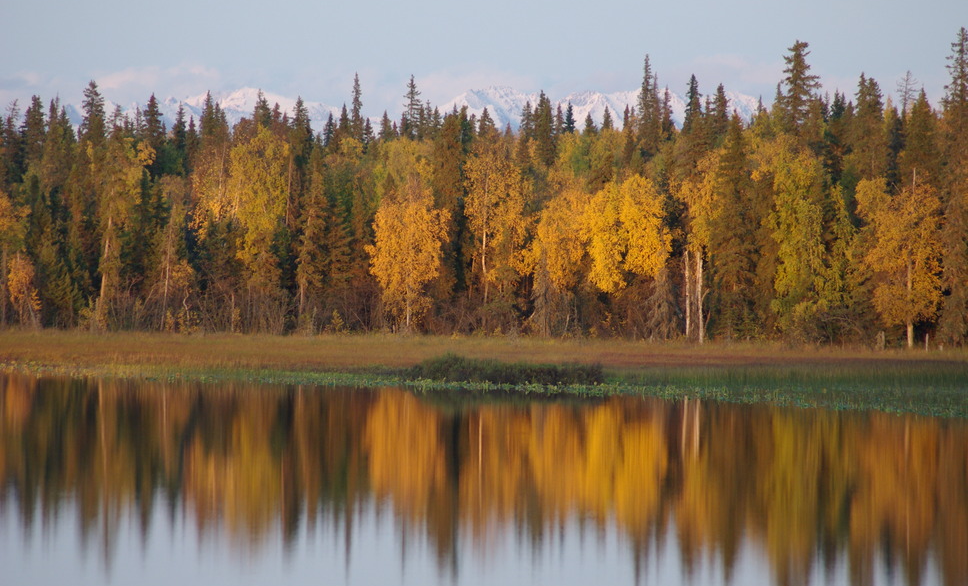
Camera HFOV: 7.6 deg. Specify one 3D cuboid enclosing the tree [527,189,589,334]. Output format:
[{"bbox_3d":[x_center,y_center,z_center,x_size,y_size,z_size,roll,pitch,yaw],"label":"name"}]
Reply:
[{"bbox_3d":[3.710,-1.619,362.000,3.120,7.470,2.970,1,0,0],"label":"tree"}]

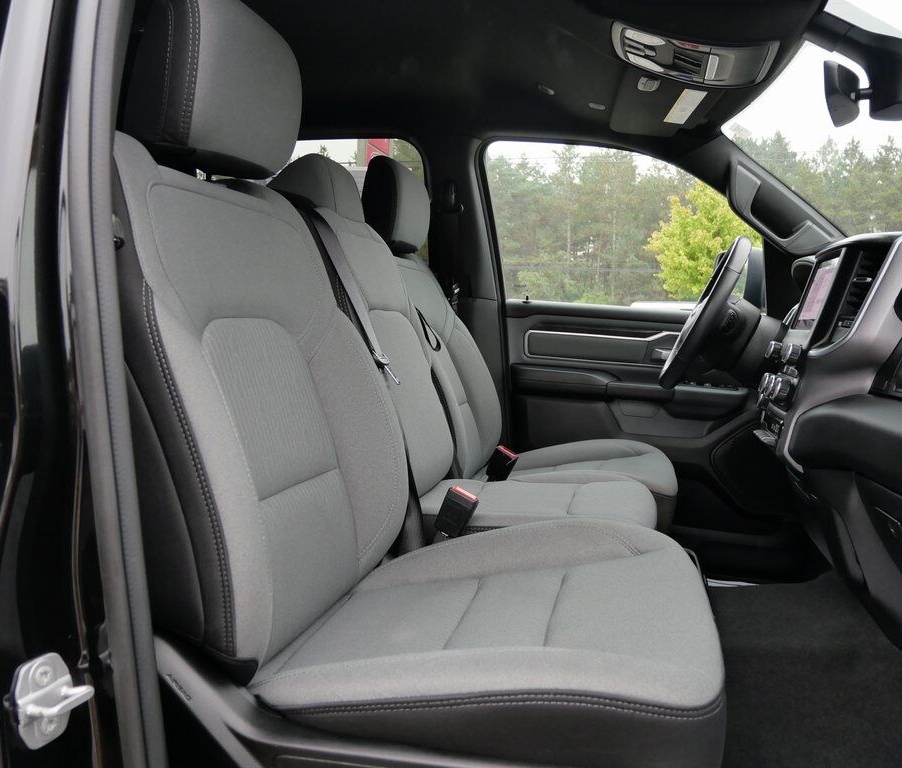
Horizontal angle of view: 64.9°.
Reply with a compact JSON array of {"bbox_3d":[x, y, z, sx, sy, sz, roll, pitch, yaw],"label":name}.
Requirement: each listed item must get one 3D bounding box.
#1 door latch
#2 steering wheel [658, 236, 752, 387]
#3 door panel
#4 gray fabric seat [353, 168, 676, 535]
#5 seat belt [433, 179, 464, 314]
[{"bbox_3d":[-0.315,0.249,0.558,0.034,0.067,0.050,2,5,14],"label":"door latch"},{"bbox_3d":[0.586,-0.160,1.629,0.100,0.380,0.380,28,10,11],"label":"steering wheel"},{"bbox_3d":[0.589,0.132,2.033,0.930,0.710,0.140,2,5,14],"label":"door panel"},{"bbox_3d":[0.153,-0.067,1.745,0.820,1.000,0.540,2,5,14],"label":"gray fabric seat"},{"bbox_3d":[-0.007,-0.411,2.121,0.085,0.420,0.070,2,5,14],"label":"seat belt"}]

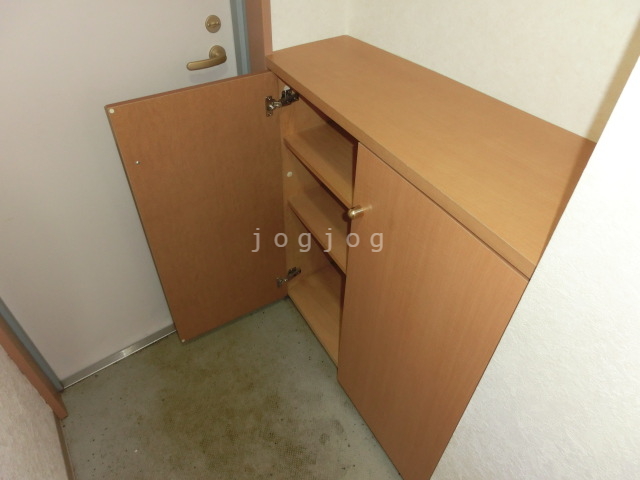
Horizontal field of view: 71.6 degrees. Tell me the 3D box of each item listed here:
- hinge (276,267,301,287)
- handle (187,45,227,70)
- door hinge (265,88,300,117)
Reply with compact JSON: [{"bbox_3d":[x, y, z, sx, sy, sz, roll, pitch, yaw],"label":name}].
[{"bbox_3d":[-0.122,0.151,1.783,0.108,0.062,0.028,-23,48,-25],"label":"hinge"},{"bbox_3d":[-0.304,-0.487,1.201,0.131,0.050,0.058,-27,49,-28],"label":"handle"},{"bbox_3d":[-0.109,-0.397,1.289,0.108,0.062,0.028,-23,48,-25],"label":"door hinge"}]

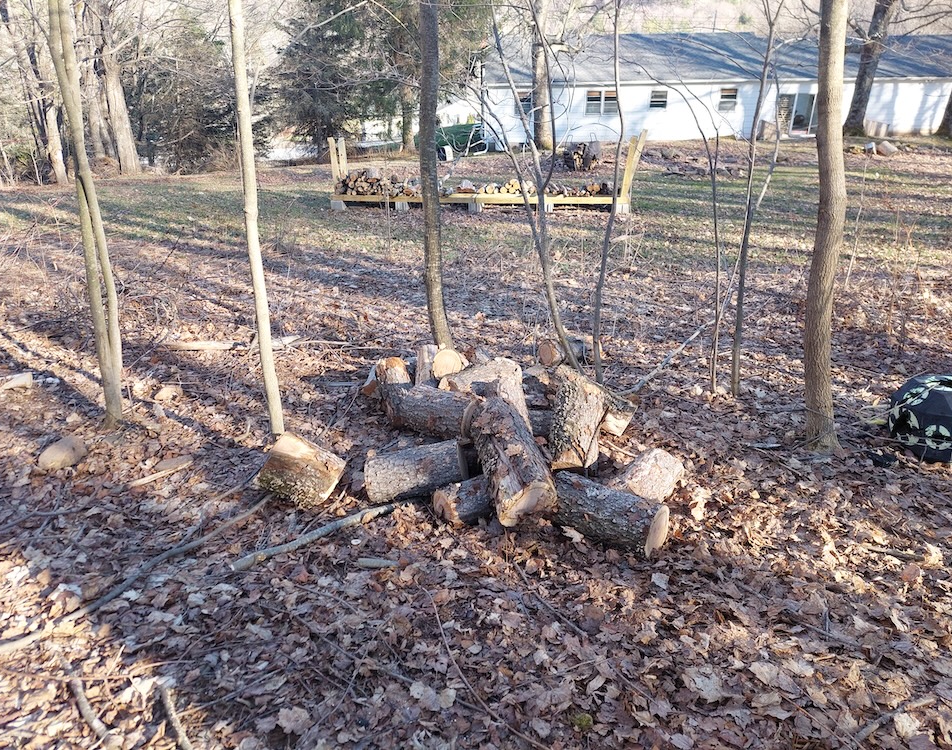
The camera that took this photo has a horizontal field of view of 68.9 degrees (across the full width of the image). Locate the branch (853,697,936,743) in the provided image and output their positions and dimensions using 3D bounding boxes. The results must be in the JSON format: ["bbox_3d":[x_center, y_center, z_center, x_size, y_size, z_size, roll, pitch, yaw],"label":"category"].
[{"bbox_3d":[1.105,0.908,1.823,0.322,0.025,0.040,-10,23,-24],"label":"branch"}]

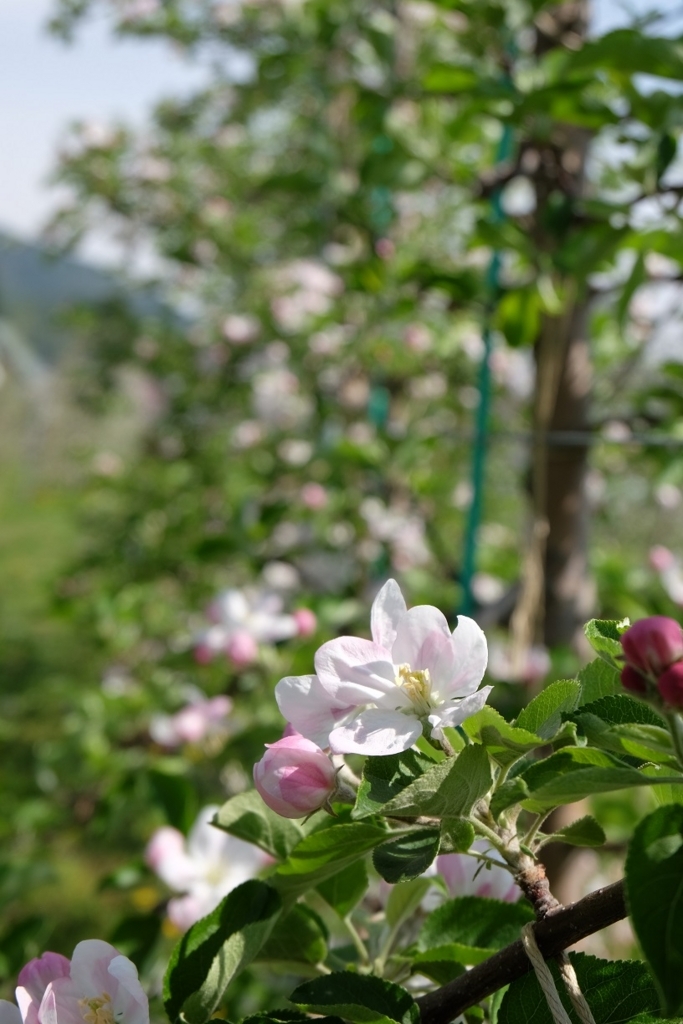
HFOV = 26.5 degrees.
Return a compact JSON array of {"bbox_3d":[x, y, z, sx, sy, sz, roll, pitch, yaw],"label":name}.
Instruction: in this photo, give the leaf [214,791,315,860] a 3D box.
[{"bbox_3d":[-0.020,0.082,0.378,0.028,0.012,0.019,-14,-39,8],"label":"leaf"}]

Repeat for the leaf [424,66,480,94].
[{"bbox_3d":[0.106,-0.416,1.400,0.056,0.025,0.035,0,4,0],"label":"leaf"}]

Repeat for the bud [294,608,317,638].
[{"bbox_3d":[-0.019,0.058,0.750,0.013,0.015,0.013,25,0,0],"label":"bud"}]

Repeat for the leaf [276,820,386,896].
[{"bbox_3d":[-0.003,0.095,0.398,0.032,0.019,0.020,0,4,0],"label":"leaf"}]

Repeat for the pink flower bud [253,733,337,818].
[{"bbox_3d":[-0.012,0.066,0.365,0.021,0.020,0.020,22,-17,-18],"label":"pink flower bud"}]

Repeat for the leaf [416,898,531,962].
[{"bbox_3d":[0.041,0.128,0.445,0.036,0.019,0.024,0,4,0],"label":"leaf"}]

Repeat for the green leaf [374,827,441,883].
[{"bbox_3d":[0.016,0.087,0.368,0.014,0.018,0.007,37,-11,24],"label":"green leaf"}]

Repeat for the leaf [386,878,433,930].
[{"bbox_3d":[0.019,0.112,0.415,0.011,0.018,0.008,34,-8,45],"label":"leaf"}]

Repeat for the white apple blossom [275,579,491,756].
[{"bbox_3d":[0.011,0.040,0.370,0.051,0.041,0.032,1,-22,16],"label":"white apple blossom"}]

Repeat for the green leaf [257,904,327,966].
[{"bbox_3d":[-0.015,0.118,0.405,0.022,0.010,0.018,10,50,9],"label":"green leaf"}]

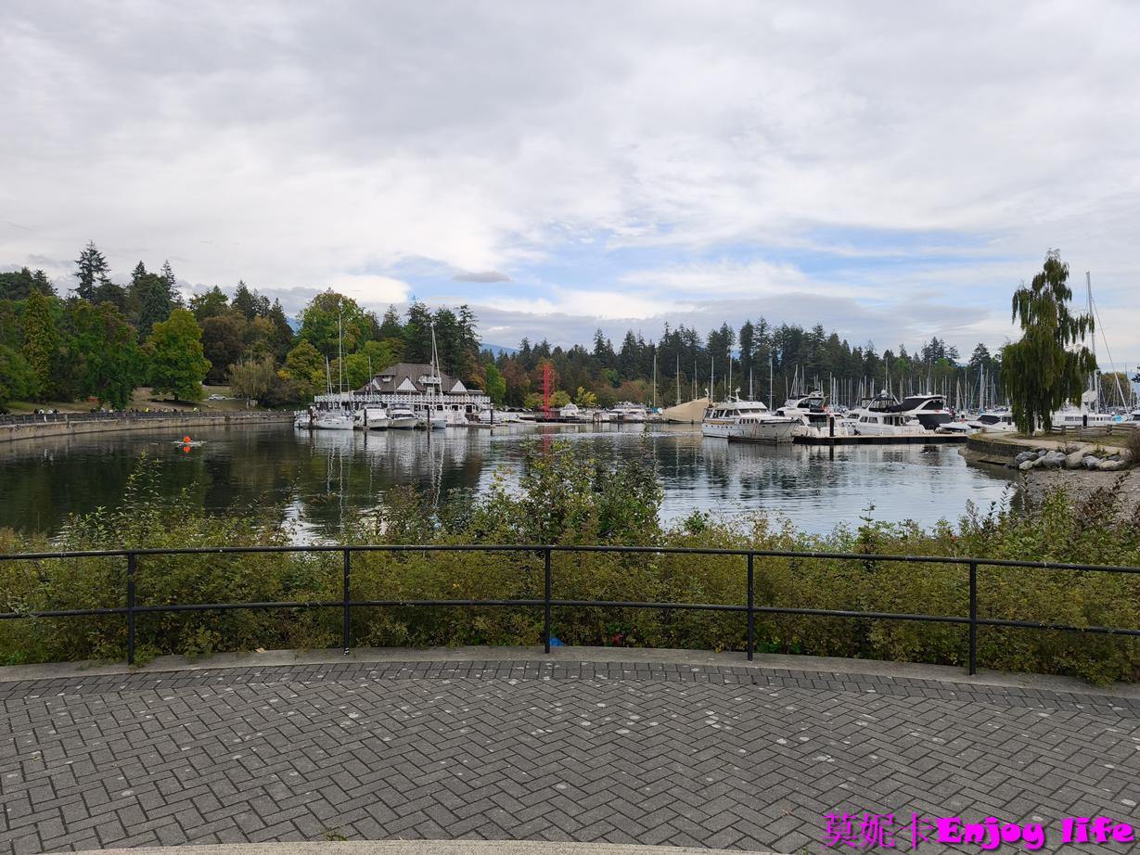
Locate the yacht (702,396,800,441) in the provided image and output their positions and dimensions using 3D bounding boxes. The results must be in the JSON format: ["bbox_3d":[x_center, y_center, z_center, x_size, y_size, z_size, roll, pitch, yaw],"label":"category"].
[{"bbox_3d":[21.800,-1.216,88.800,4.900,5.100,17.800,0,1,-18],"label":"yacht"}]

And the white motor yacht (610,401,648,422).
[{"bbox_3d":[17.400,-4.441,221.000,12.000,5.400,4.200,-1,2,-32],"label":"white motor yacht"}]

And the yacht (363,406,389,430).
[{"bbox_3d":[-34.800,-1.946,137.400,4.200,4.300,12.000,-1,2,-31],"label":"yacht"}]

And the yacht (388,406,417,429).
[{"bbox_3d":[-30.600,-2.002,139.800,4.200,4.300,12.000,-1,2,-31],"label":"yacht"}]

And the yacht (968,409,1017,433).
[{"bbox_3d":[56.200,-0.599,101.000,3.200,3.300,9.000,0,1,-20],"label":"yacht"}]

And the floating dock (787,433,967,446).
[{"bbox_3d":[34.000,1.340,84.300,20.000,0.600,3.000,0,1,-8],"label":"floating dock"}]

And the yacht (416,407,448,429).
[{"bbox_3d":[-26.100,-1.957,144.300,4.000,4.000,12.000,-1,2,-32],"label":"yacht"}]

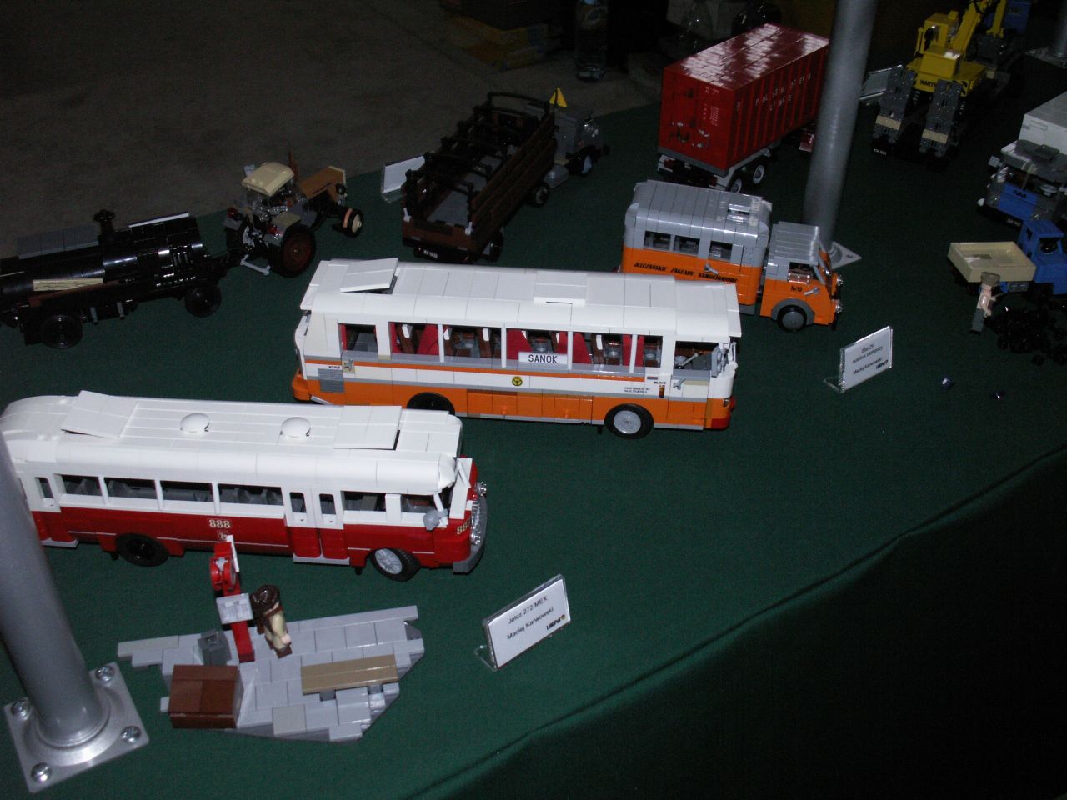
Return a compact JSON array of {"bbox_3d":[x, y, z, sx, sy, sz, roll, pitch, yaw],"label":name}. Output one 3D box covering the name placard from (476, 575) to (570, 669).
[{"bbox_3d":[-0.004,0.115,0.569,0.053,0.031,0.016,-26,46,-32],"label":"name placard"}]

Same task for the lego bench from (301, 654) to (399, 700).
[{"bbox_3d":[-0.092,0.138,0.541,0.048,0.009,0.016,-6,38,-11],"label":"lego bench"}]

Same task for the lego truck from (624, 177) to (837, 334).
[{"bbox_3d":[0.155,-0.112,0.824,0.170,0.083,0.074,10,38,10],"label":"lego truck"}]

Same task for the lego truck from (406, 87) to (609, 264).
[{"bbox_3d":[-0.020,-0.207,0.945,0.083,0.090,0.273,16,39,17],"label":"lego truck"}]

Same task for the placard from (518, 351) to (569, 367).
[{"bbox_3d":[0.006,-0.026,0.690,0.032,0.009,0.004,3,37,1],"label":"placard"}]

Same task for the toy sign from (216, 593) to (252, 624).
[{"bbox_3d":[-0.144,0.100,0.522,0.016,0.016,0.004,-8,38,-13],"label":"toy sign"}]

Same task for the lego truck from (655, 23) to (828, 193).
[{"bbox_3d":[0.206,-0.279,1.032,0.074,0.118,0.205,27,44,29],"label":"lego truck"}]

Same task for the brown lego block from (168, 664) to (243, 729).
[{"bbox_3d":[-0.159,0.143,0.522,0.032,0.020,0.024,0,37,-3],"label":"brown lego block"}]

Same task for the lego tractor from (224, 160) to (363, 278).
[{"bbox_3d":[-0.198,-0.155,0.877,0.059,0.080,0.112,22,42,25],"label":"lego tractor"}]

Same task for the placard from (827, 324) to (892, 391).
[{"bbox_3d":[0.233,-0.031,0.762,0.056,0.033,0.015,-22,44,-28],"label":"placard"}]

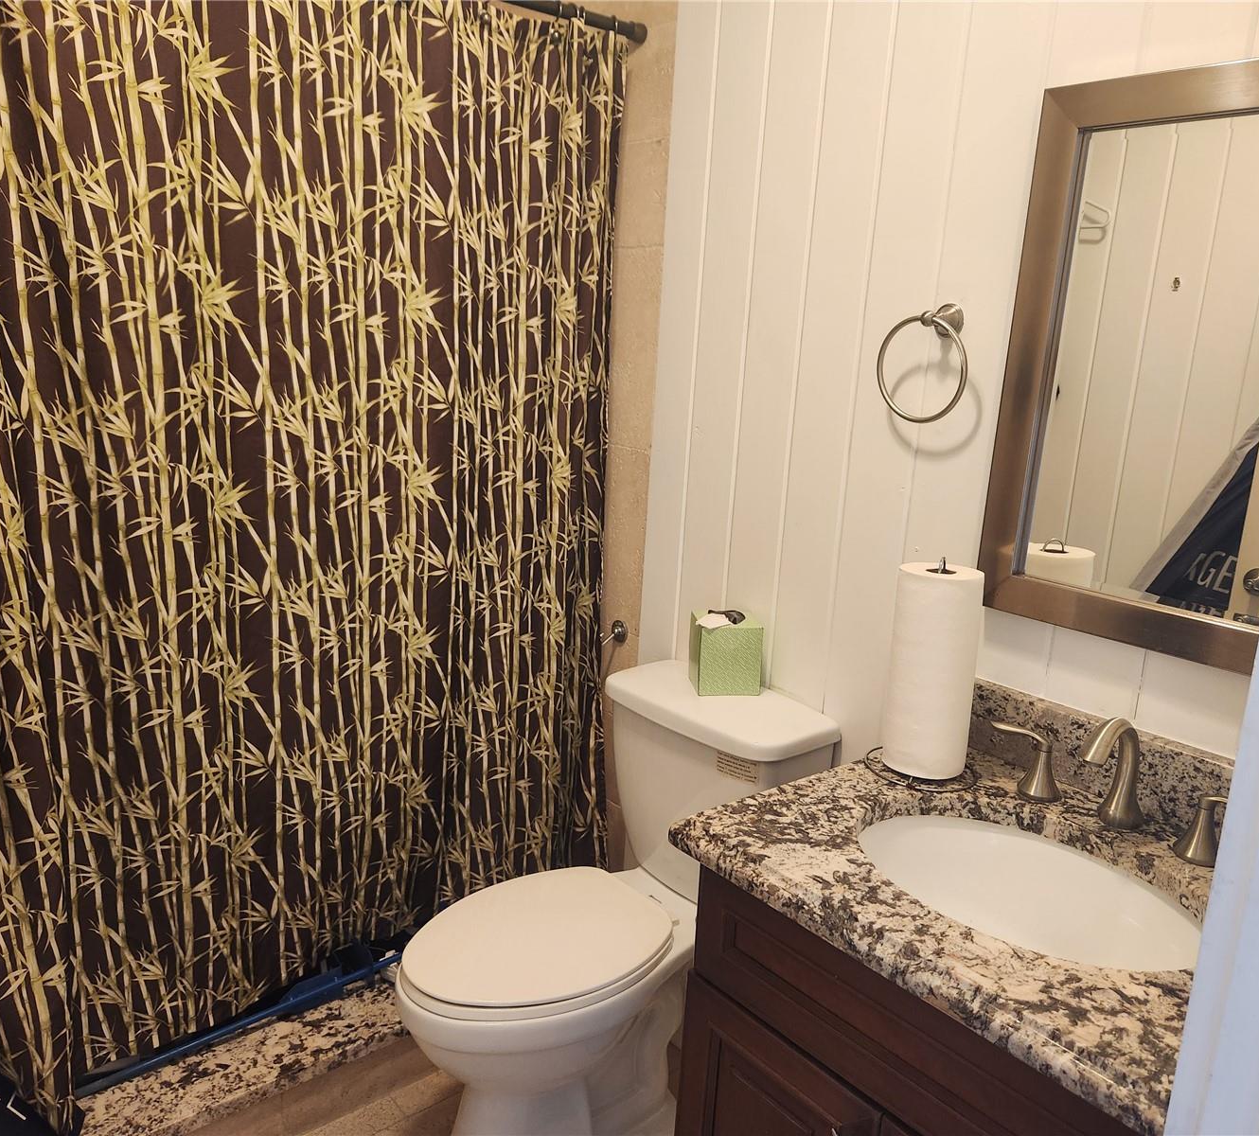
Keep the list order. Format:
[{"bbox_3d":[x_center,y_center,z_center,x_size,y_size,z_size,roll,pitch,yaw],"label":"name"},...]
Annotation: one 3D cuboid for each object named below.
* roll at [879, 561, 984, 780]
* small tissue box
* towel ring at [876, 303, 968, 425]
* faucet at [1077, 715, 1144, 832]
[{"bbox_3d":[0.420,0.140,1.395,0.113,0.278,0.113,3,13,-1],"label":"roll"},{"bbox_3d":[0.173,0.156,1.830,0.110,0.127,0.107,1,13,-8],"label":"small tissue box"},{"bbox_3d":[0.447,-0.304,1.495,0.067,0.175,0.156,-7,16,-39],"label":"towel ring"},{"bbox_3d":[0.601,0.256,1.252,0.155,0.150,0.055,-7,16,-39],"label":"faucet"}]

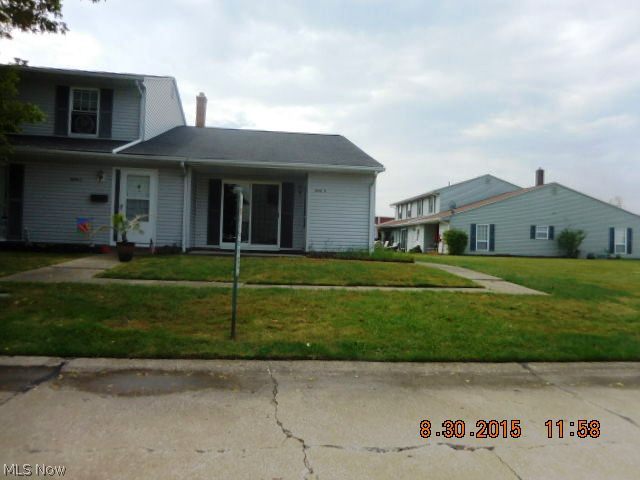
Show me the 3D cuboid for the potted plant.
[{"bbox_3d":[-4.611,-0.052,10.900,1.000,1.160,0.900,2,0,-7],"label":"potted plant"}]

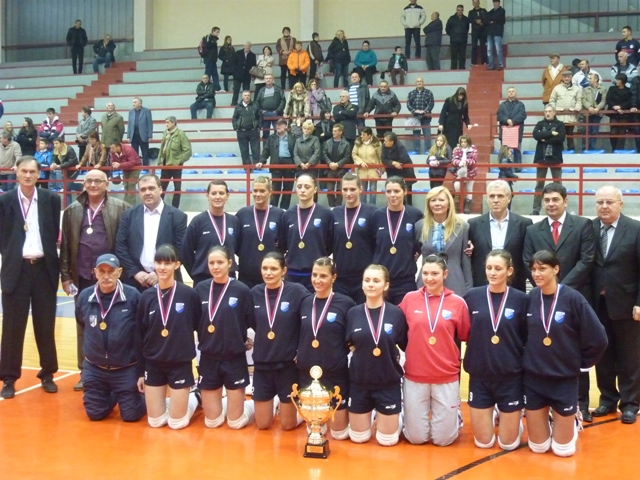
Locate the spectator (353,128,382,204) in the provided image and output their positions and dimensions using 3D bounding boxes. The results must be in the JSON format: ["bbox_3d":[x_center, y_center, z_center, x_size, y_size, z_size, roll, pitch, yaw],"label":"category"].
[{"bbox_3d":[0.841,-1.257,15.107,0.500,1.580,0.380,1,4,14],"label":"spectator"}]

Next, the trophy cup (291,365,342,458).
[{"bbox_3d":[-0.022,1.053,5.243,0.320,0.543,0.220,1,4,10],"label":"trophy cup"}]

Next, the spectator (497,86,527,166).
[{"bbox_3d":[3.702,-2.105,16.225,0.580,1.740,0.360,1,4,12],"label":"spectator"}]

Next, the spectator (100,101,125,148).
[{"bbox_3d":[-4.639,-2.242,18.655,0.540,1.680,0.380,1,4,16],"label":"spectator"}]

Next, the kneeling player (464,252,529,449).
[{"bbox_3d":[1.251,0.723,5.824,0.500,1.328,0.600,1,4,14],"label":"kneeling player"}]

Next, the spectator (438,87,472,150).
[{"bbox_3d":[2.715,-2.216,16.605,0.580,1.660,0.450,0,4,-6],"label":"spectator"}]

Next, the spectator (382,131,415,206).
[{"bbox_3d":[1.379,-1.190,14.854,0.600,1.450,0.600,2,4,30],"label":"spectator"}]

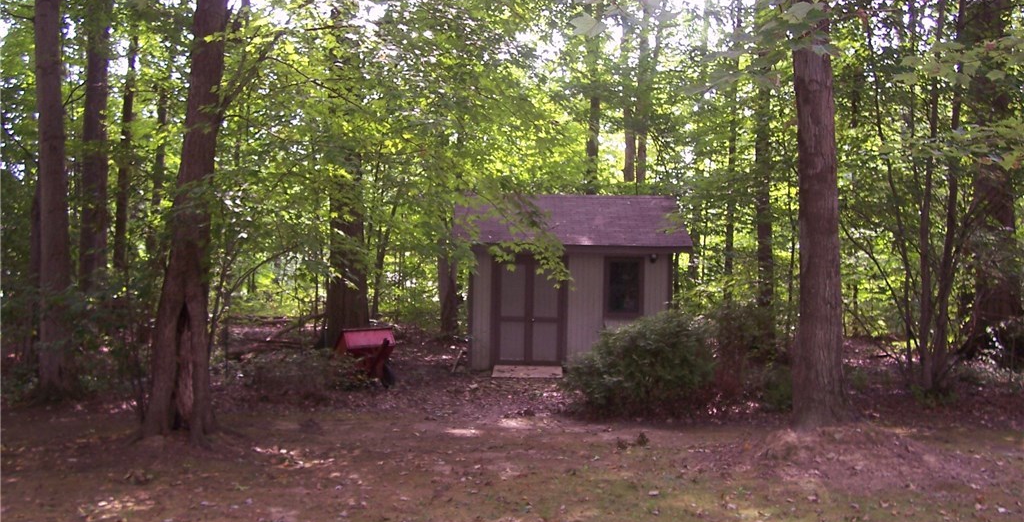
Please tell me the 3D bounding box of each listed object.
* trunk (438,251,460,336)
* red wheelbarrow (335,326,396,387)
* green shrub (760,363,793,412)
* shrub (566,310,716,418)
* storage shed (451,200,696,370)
[{"bbox_3d":[-1.650,0.850,26.500,0.550,2.300,0.520,0,0,0],"label":"trunk"},{"bbox_3d":[-2.330,1.520,15.950,0.880,0.950,1.000,1,0,-23],"label":"red wheelbarrow"},{"bbox_3d":[3.620,1.690,13.500,0.550,0.640,0.500,0,0,0],"label":"green shrub"},{"bbox_3d":[1.710,1.290,13.300,1.950,1.330,1.650,0,0,0],"label":"shrub"},{"bbox_3d":[1.065,0.355,19.600,4.260,3.240,3.450,0,0,-1],"label":"storage shed"}]

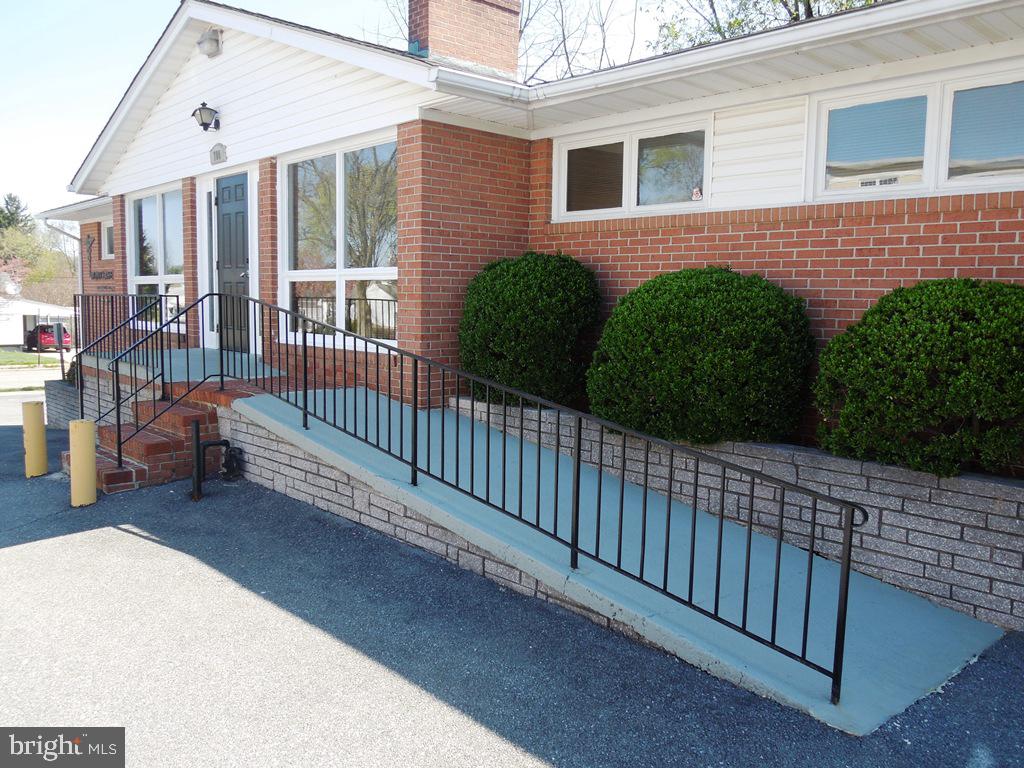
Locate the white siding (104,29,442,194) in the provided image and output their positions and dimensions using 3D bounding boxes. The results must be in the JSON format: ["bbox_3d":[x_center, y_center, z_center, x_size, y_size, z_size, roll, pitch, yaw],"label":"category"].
[{"bbox_3d":[-3.345,-3.344,9.466,0.120,1.750,8.100,-5,8,-43],"label":"white siding"}]

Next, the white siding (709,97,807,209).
[{"bbox_3d":[1.762,-1.633,5.960,0.080,0.735,0.750,-5,8,-43],"label":"white siding"}]

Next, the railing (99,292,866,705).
[{"bbox_3d":[-0.922,0.266,4.820,0.950,1.550,5.650,-5,8,-43],"label":"railing"}]

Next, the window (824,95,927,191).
[{"bbox_3d":[2.345,-1.546,5.354,0.080,0.590,0.710,-5,8,-43],"label":"window"}]

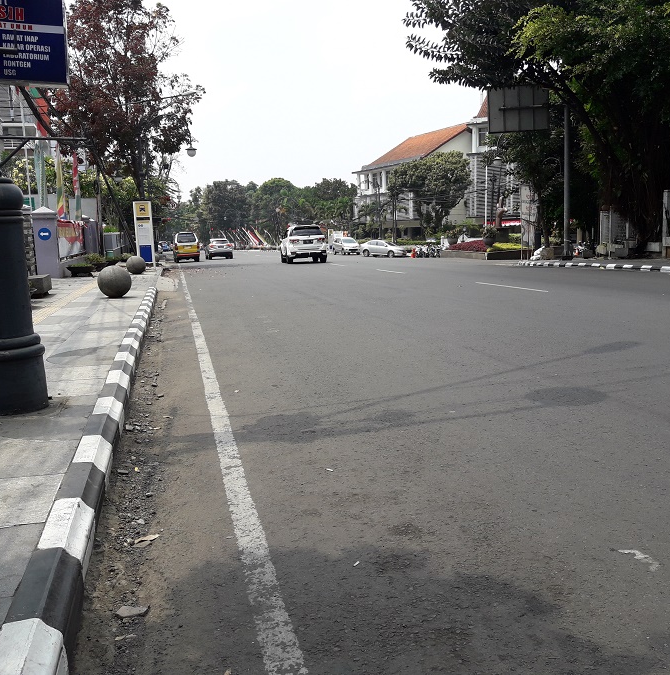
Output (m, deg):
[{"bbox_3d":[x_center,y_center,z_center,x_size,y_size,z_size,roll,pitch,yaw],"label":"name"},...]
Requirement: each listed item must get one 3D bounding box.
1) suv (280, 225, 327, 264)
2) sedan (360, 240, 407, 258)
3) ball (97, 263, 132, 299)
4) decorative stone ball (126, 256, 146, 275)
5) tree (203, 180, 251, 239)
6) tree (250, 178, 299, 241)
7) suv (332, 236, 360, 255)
[{"bbox_3d":[-1.593,-4.556,35.335,1.840,1.840,4.700,-3,8,-10],"label":"suv"},{"bbox_3d":[4.102,-7.702,63.116,4.400,1.470,1.700,4,10,36],"label":"sedan"},{"bbox_3d":[-3.987,-1.002,13.194,0.600,0.600,0.600,-3,8,-12],"label":"ball"},{"bbox_3d":[-6.249,-2.257,22.902,0.600,0.600,0.600,-3,8,-12],"label":"decorative stone ball"},{"bbox_3d":[-16.981,-19.667,115.000,7.600,10.300,7.600,-3,8,-12],"label":"tree"},{"bbox_3d":[-9.399,-19.746,115.000,7.800,10.500,7.800,-3,8,-12],"label":"tree"},{"bbox_3d":[1.076,-8.709,69.138,1.670,1.680,4.150,-3,8,-12],"label":"suv"}]

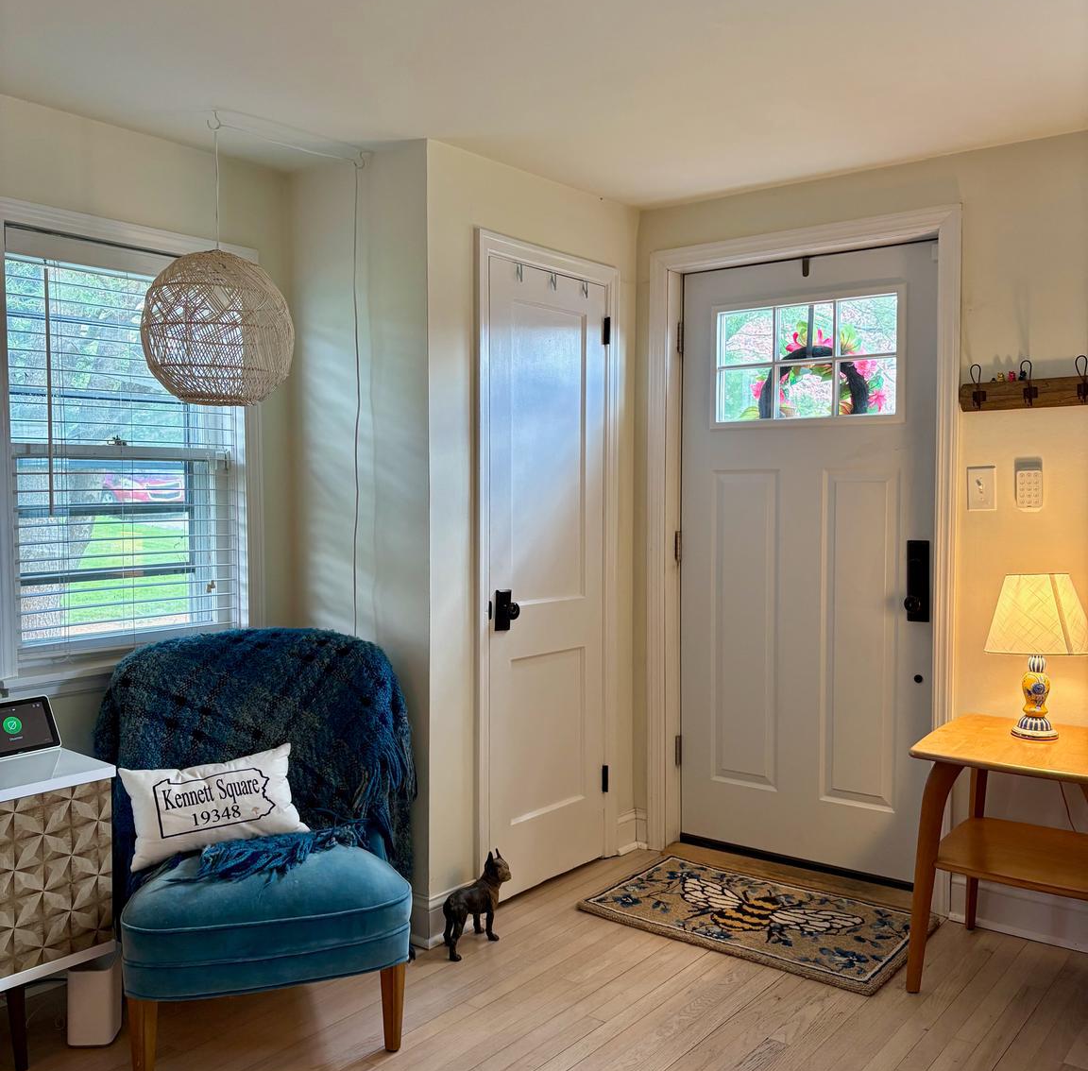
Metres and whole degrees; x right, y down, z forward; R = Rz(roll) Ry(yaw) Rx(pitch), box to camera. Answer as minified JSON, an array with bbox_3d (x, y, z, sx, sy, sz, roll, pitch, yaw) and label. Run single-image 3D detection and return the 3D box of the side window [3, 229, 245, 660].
[{"bbox_3d":[-1.129,-0.230,3.000,0.100,1.110,0.720,2,3,38],"label":"side window"}]

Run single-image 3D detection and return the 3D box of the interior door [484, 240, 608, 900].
[{"bbox_3d":[0.006,0.143,3.512,0.050,1.960,0.605,2,3,38],"label":"interior door"}]

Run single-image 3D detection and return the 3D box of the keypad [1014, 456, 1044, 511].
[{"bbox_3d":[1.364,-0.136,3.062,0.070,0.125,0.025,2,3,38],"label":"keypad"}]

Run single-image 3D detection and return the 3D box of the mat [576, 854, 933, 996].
[{"bbox_3d":[0.644,1.132,3.275,0.920,0.020,0.600,2,3,38],"label":"mat"}]

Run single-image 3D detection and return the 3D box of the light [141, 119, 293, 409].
[{"bbox_3d":[-0.846,-0.708,2.816,0.395,0.720,0.395,2,3,38],"label":"light"}]

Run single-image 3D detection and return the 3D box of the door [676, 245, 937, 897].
[{"bbox_3d":[0.866,0.103,3.613,0.910,2.020,0.050,2,3,38],"label":"door"}]

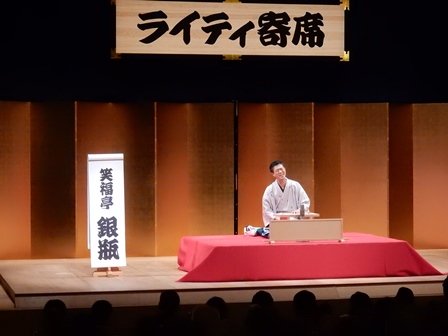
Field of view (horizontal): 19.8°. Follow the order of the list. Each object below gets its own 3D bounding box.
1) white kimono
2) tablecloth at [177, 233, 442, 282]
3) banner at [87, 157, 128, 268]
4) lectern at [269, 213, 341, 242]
[{"bbox_3d":[0.797,0.497,16.572,0.611,0.712,0.600,0,1,-14],"label":"white kimono"},{"bbox_3d":[0.844,1.115,16.391,3.339,0.410,2.000,0,1,-14],"label":"tablecloth"},{"bbox_3d":[-1.441,0.531,15.861,0.460,1.401,0.140,0,1,-14],"label":"banner"},{"bbox_3d":[0.991,0.748,16.129,0.946,0.343,0.440,0,1,-14],"label":"lectern"}]

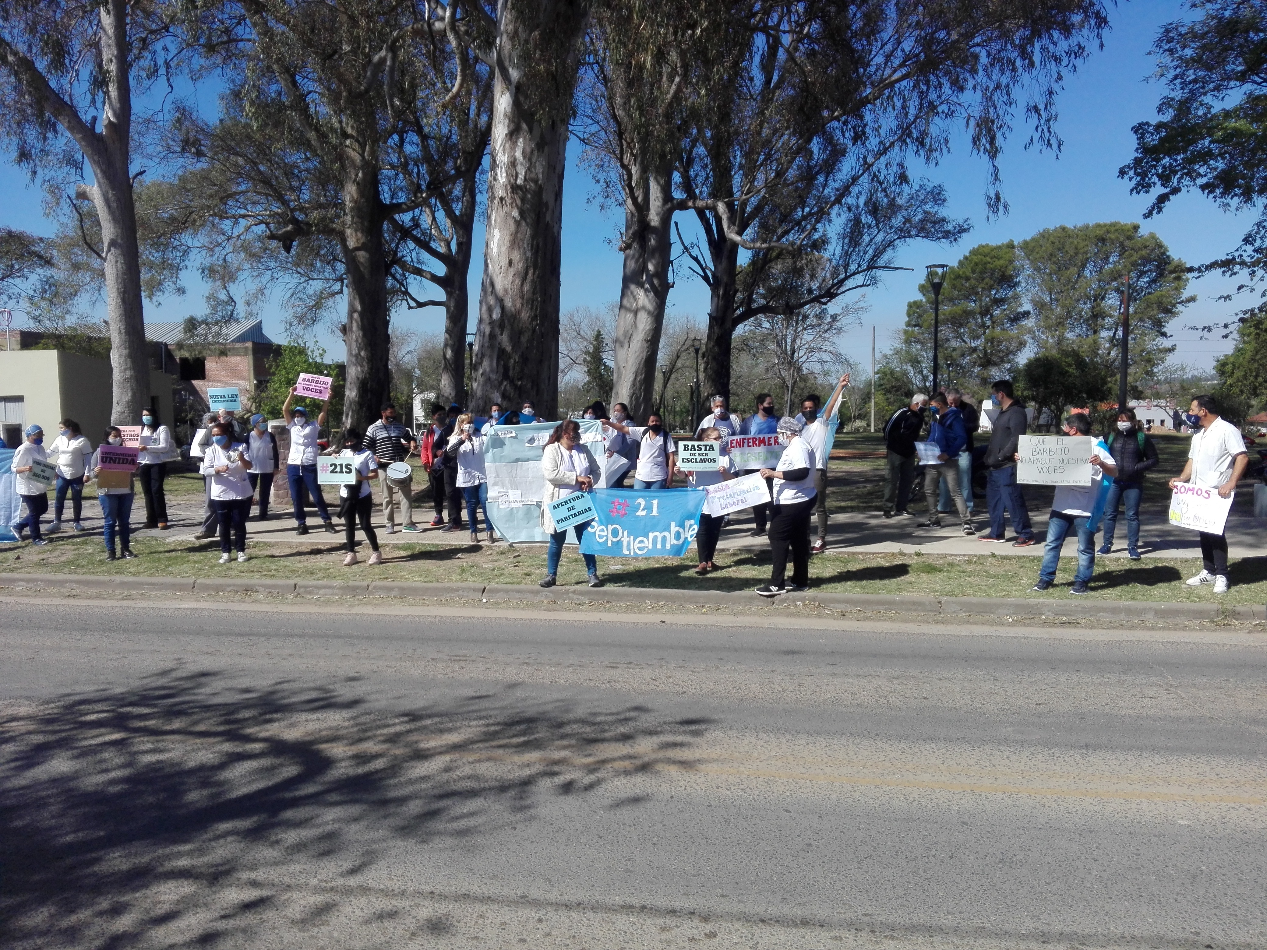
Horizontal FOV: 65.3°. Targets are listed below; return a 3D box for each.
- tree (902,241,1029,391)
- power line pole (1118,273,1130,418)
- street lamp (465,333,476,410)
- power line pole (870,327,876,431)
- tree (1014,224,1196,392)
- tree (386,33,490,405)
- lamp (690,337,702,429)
[{"bbox_3d":[22.210,-9.333,66.464,8.600,12.640,8.200,0,4,0],"label":"tree"},{"bbox_3d":[13.480,-2.944,27.187,0.210,5.110,0.210,0,4,0],"label":"power line pole"},{"bbox_3d":[-7.416,-4.044,45.180,0.500,4.910,0.500,0,4,0],"label":"street lamp"},{"bbox_3d":[14.602,-5.812,60.242,0.180,6.600,0.180,0,4,0],"label":"power line pole"},{"bbox_3d":[33.923,-10.770,71.545,12.400,14.840,11.000,0,4,0],"label":"tree"},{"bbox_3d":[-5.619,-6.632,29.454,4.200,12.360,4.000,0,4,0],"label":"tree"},{"bbox_3d":[3.153,-4.346,49.180,0.500,4.920,0.500,0,4,0],"label":"lamp"}]

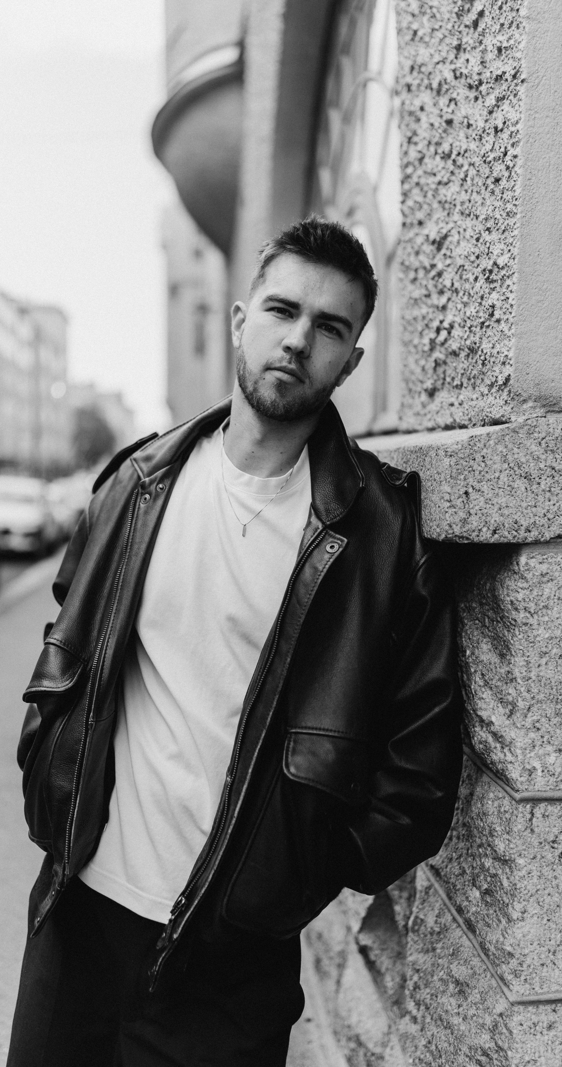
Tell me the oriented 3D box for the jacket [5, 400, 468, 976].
[{"bbox_3d":[-0.040,0.212,1.400,0.590,0.750,0.320,12,0,8],"label":"jacket"}]

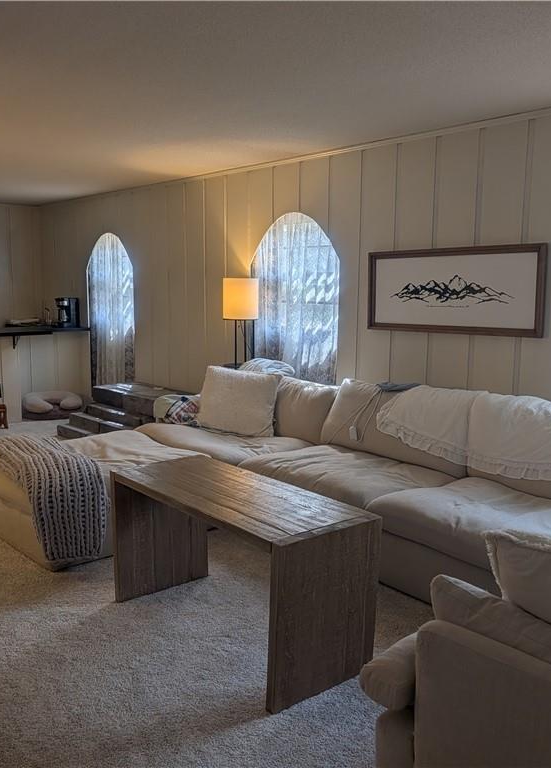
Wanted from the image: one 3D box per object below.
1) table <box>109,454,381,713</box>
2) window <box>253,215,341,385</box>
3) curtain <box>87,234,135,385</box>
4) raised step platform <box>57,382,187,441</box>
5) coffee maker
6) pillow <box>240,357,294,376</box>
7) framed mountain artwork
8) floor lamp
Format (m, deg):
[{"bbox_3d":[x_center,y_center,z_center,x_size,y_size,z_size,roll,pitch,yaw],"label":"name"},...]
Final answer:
[{"bbox_3d":[-0.178,0.753,2.994,0.508,0.612,1.174,-6,10,-39],"label":"table"},{"bbox_3d":[0.150,-0.436,5.426,0.099,1.704,0.967,-6,10,-41],"label":"window"},{"bbox_3d":[-1.729,-0.745,7.562,0.099,1.699,0.987,-6,10,-41],"label":"curtain"},{"bbox_3d":[-1.380,0.316,6.646,0.789,0.464,1.342,-6,10,-41],"label":"raised step platform"},{"bbox_3d":[-2.357,-0.806,8.004,0.187,0.335,0.237,6,10,36],"label":"coffee maker"},{"bbox_3d":[-0.060,-0.093,5.184,0.355,0.227,0.444,-6,10,-41],"label":"pillow"},{"bbox_3d":[1.047,-0.581,4.317,0.035,0.508,1.273,-6,10,-41],"label":"framed mountain artwork"},{"bbox_3d":[-0.282,-0.080,5.666,0.276,1.535,0.276,1,8,0],"label":"floor lamp"}]

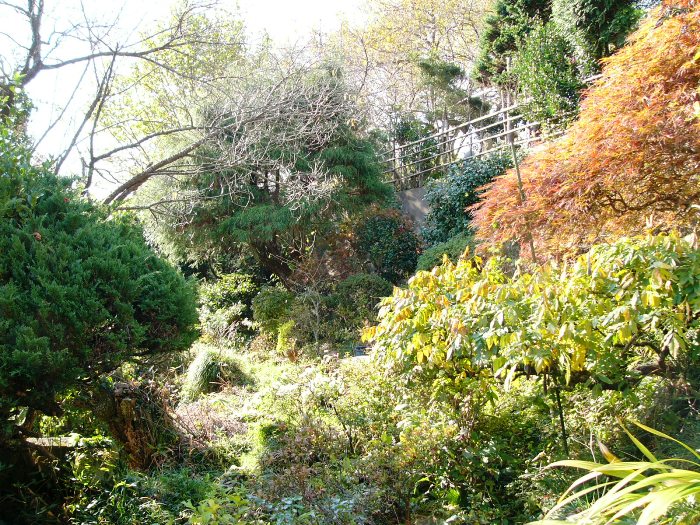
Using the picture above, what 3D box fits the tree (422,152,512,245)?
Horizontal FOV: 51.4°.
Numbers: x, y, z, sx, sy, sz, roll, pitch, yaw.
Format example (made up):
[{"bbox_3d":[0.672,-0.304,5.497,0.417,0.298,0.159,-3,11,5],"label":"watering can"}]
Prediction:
[{"bbox_3d":[2.130,-1.142,13.200,1.650,1.750,1.500,0,-3,9],"label":"tree"}]

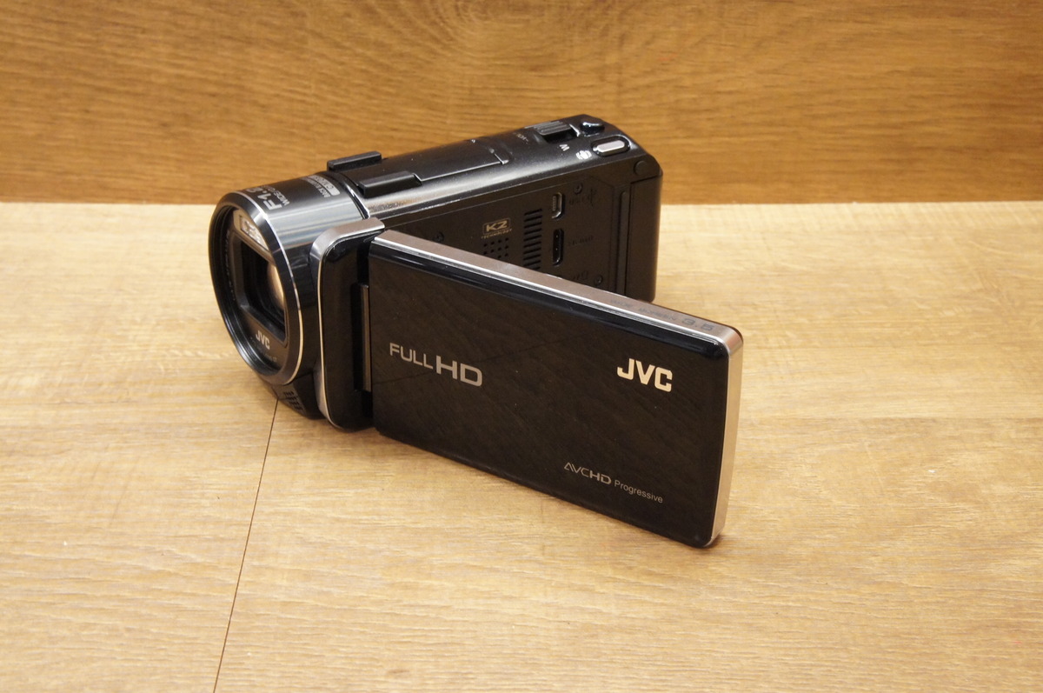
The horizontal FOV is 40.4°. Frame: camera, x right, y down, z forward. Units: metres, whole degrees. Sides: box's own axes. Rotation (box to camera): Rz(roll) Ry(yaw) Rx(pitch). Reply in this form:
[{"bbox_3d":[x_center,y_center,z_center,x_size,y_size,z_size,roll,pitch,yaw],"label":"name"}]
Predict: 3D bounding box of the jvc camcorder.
[{"bbox_3d":[0.006,-0.013,0.366,0.125,0.056,0.153,-18,33,-32],"label":"jvc camcorder"}]

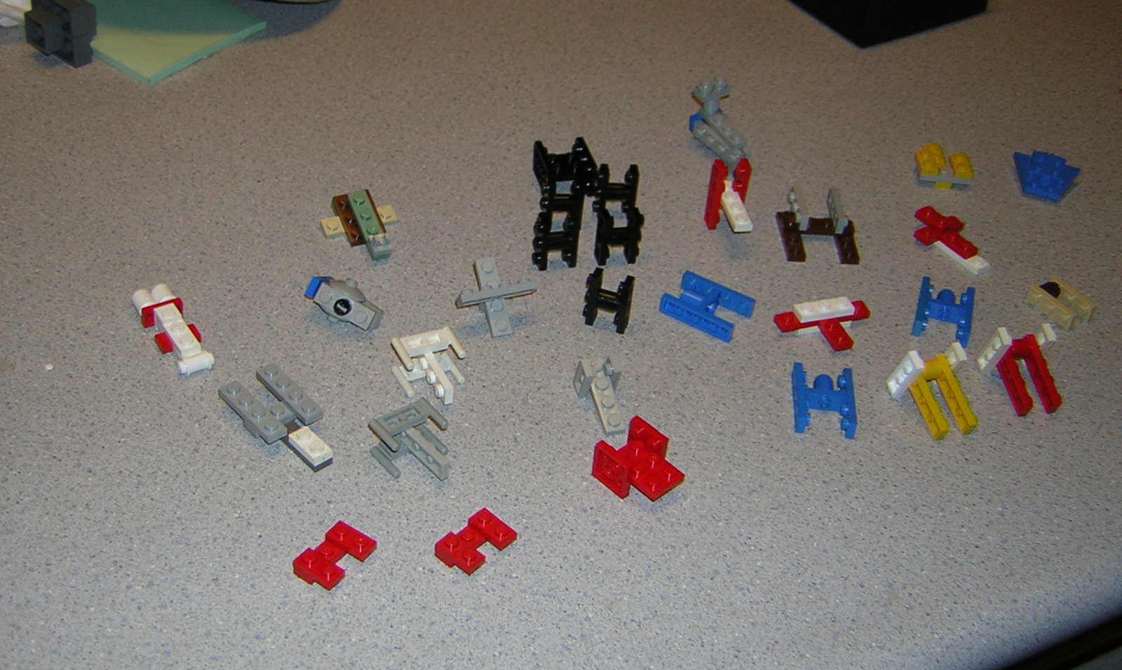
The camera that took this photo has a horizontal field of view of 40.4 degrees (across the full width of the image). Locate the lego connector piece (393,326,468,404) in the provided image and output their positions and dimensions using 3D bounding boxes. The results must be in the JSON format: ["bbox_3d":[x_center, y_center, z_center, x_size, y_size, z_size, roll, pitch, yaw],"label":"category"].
[{"bbox_3d":[-0.049,0.014,0.584,0.025,0.016,0.029,-14,44,-22],"label":"lego connector piece"}]

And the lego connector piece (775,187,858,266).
[{"bbox_3d":[0.114,-0.049,0.676,0.032,0.014,0.037,1,41,-6],"label":"lego connector piece"}]

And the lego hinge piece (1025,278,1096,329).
[{"bbox_3d":[0.216,-0.013,0.659,0.016,0.008,0.024,-21,47,-29],"label":"lego hinge piece"}]

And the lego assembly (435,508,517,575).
[{"bbox_3d":[-0.029,0.072,0.525,0.016,0.008,0.024,33,47,28],"label":"lego assembly"}]

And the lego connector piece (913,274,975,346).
[{"bbox_3d":[0.162,-0.010,0.645,0.023,0.008,0.032,14,42,8],"label":"lego connector piece"}]

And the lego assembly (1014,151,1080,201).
[{"bbox_3d":[0.232,-0.077,0.729,0.031,0.010,0.024,16,42,10],"label":"lego assembly"}]

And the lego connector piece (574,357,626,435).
[{"bbox_3d":[0.016,0.023,0.582,0.014,0.016,0.032,-9,59,-16],"label":"lego connector piece"}]

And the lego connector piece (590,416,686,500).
[{"bbox_3d":[0.029,0.048,0.553,0.028,0.016,0.022,35,49,30],"label":"lego connector piece"}]

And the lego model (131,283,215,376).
[{"bbox_3d":[-0.150,-0.003,0.589,0.016,0.011,0.050,-18,47,-26],"label":"lego model"}]

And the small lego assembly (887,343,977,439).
[{"bbox_3d":[0.146,0.024,0.593,0.024,0.024,0.032,-10,62,-18],"label":"small lego assembly"}]

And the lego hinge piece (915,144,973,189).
[{"bbox_3d":[0.183,-0.085,0.736,0.024,0.011,0.032,5,40,-2],"label":"lego hinge piece"}]

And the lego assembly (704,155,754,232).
[{"bbox_3d":[0.075,-0.056,0.665,0.014,0.032,0.032,-3,42,-11],"label":"lego assembly"}]

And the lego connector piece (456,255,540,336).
[{"bbox_3d":[-0.027,-0.015,0.614,0.032,0.021,0.032,-11,63,-20],"label":"lego connector piece"}]

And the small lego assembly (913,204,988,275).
[{"bbox_3d":[0.175,-0.043,0.679,0.024,0.011,0.040,-23,49,-29],"label":"small lego assembly"}]

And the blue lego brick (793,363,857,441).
[{"bbox_3d":[0.102,0.025,0.594,0.022,0.008,0.032,6,41,0],"label":"blue lego brick"}]

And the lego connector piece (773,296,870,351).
[{"bbox_3d":[0.112,-0.003,0.628,0.040,0.011,0.024,-9,44,-18],"label":"lego connector piece"}]

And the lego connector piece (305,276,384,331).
[{"bbox_3d":[-0.087,-0.013,0.601,0.031,0.020,0.013,29,9,4],"label":"lego connector piece"}]

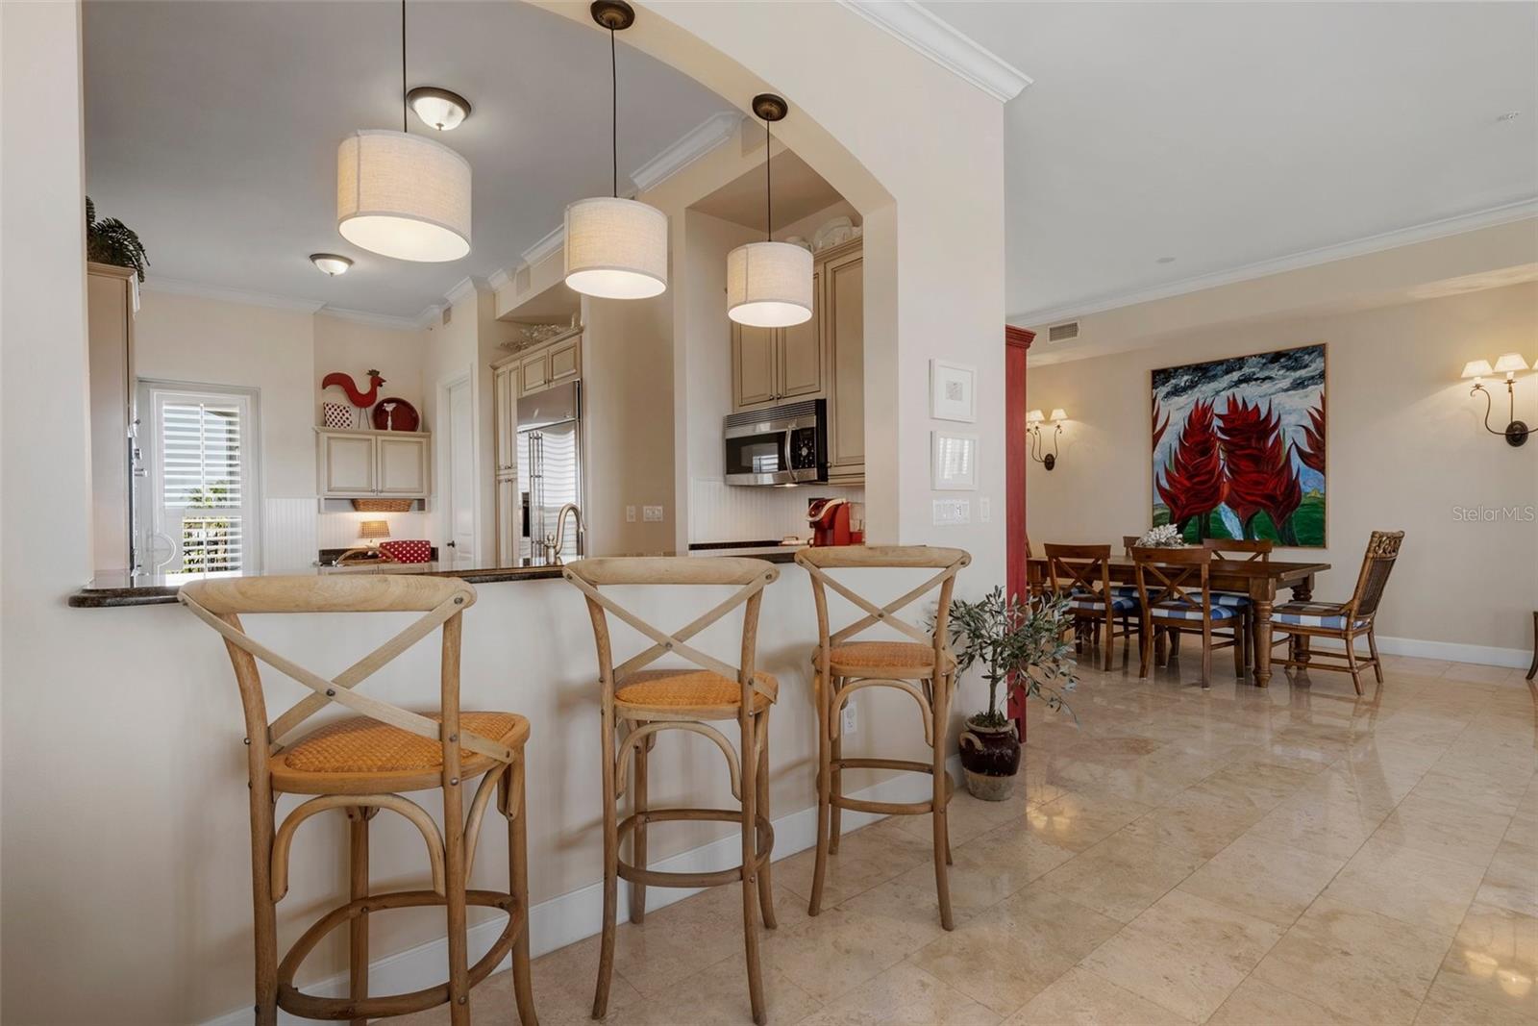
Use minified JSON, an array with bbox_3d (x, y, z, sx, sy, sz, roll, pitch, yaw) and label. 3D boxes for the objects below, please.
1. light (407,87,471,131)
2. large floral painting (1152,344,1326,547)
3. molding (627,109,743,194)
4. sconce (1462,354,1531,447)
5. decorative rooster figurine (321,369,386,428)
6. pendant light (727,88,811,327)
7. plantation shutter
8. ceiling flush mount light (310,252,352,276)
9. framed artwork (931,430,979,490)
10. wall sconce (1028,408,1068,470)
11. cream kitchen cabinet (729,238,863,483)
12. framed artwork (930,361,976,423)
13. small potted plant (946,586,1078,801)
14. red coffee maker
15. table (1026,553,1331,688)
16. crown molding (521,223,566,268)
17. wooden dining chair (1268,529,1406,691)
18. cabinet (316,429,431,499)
[{"bbox_3d":[-1.601,-1.934,3.327,0.295,0.135,0.295,-1,1,0],"label":"light"},{"bbox_3d":[4.326,-0.560,6.369,0.050,1.747,1.382,-1,1,-41],"label":"large floral painting"},{"bbox_3d":[-0.513,-1.976,3.801,0.092,0.092,0.860,-1,1,-41],"label":"molding"},{"bbox_3d":[5.393,-0.808,4.931,0.320,0.659,0.540,-1,1,-41],"label":"sconce"},{"bbox_3d":[-4.068,-1.124,6.715,0.546,0.610,0.070,-1,1,-39],"label":"decorative rooster figurine"},{"bbox_3d":[0.004,-1.112,2.503,0.312,0.775,0.312,-1,1,0],"label":"pendant light"},{"bbox_3d":[-5.155,-0.010,6.233,0.834,2.320,0.080,-1,1,-39],"label":"plantation shutter"},{"bbox_3d":[-3.449,-1.938,5.399,0.305,0.135,0.305,-1,1,0],"label":"ceiling flush mount light"},{"bbox_3d":[0.806,-0.222,2.966,0.290,0.247,0.025,-1,1,-37],"label":"framed artwork"},{"bbox_3d":[3.039,-0.799,7.592,0.320,0.659,0.540,-1,1,-41],"label":"wall sconce"},{"bbox_3d":[0.268,-0.708,3.613,0.340,1.135,1.220,-1,1,-41],"label":"cream kitchen cabinet"},{"bbox_3d":[0.802,-0.523,2.970,0.275,0.252,0.030,-1,1,-37],"label":"framed artwork"},{"bbox_3d":[1.014,0.761,2.910,0.540,0.895,0.480,-1,1,-37],"label":"small potted plant"},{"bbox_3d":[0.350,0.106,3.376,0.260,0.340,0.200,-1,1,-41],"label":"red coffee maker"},{"bbox_3d":[3.104,0.773,5.360,1.000,0.778,1.820,-1,1,-41],"label":"table"},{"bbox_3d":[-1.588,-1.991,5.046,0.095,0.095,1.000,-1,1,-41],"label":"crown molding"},{"bbox_3d":[3.826,0.637,4.663,0.530,1.035,0.660,-1,1,-39],"label":"wooden dining chair"},{"bbox_3d":[-3.794,-0.460,6.591,0.950,0.620,0.350,-1,1,-38],"label":"cabinet"}]

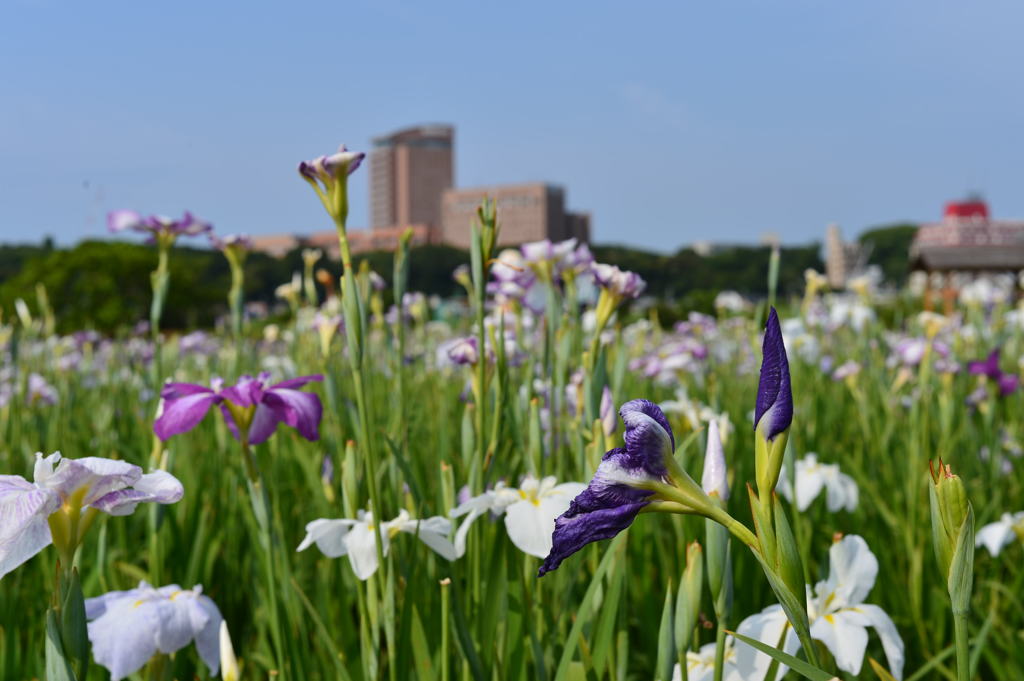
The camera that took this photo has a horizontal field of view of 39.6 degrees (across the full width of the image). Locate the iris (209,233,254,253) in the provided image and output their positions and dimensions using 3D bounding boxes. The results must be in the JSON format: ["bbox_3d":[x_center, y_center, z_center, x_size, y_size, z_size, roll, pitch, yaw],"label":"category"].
[{"bbox_3d":[-0.482,-0.167,2.450,0.074,0.037,0.072,0,1,0],"label":"iris"}]

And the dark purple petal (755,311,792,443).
[{"bbox_3d":[0.138,0.017,0.750,0.020,0.069,0.019,0,1,0],"label":"dark purple petal"}]

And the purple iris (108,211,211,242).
[{"bbox_3d":[-0.459,-0.147,1.850,0.130,0.043,0.115,0,1,0],"label":"purple iris"}]

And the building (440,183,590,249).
[{"bbox_3d":[1.539,-53.440,625.000,61.000,30.000,30.000,1,1,38],"label":"building"}]

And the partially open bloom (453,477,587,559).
[{"bbox_3d":[0.008,0.166,1.340,0.133,0.076,0.128,0,1,0],"label":"partially open bloom"}]

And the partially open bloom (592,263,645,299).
[{"bbox_3d":[0.129,-0.071,1.700,0.063,0.045,0.060,0,1,0],"label":"partially open bloom"}]

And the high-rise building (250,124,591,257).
[{"bbox_3d":[-42.498,-66.882,660.000,158.000,62.000,48.000,1,1,30],"label":"high-rise building"}]

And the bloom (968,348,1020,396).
[{"bbox_3d":[1.324,0.088,3.900,0.135,0.125,0.130,0,1,0],"label":"bloom"}]

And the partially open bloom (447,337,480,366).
[{"bbox_3d":[-0.067,0.015,1.950,0.046,0.040,0.045,0,1,0],"label":"partially open bloom"}]

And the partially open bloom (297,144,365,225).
[{"bbox_3d":[-0.175,-0.150,1.370,0.064,0.076,0.058,0,1,0],"label":"partially open bloom"}]

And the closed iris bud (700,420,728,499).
[{"bbox_3d":[0.171,0.101,1.200,0.024,0.067,0.024,0,1,0],"label":"closed iris bud"}]

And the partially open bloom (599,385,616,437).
[{"bbox_3d":[0.112,0.082,1.670,0.021,0.060,0.020,0,1,0],"label":"partially open bloom"}]

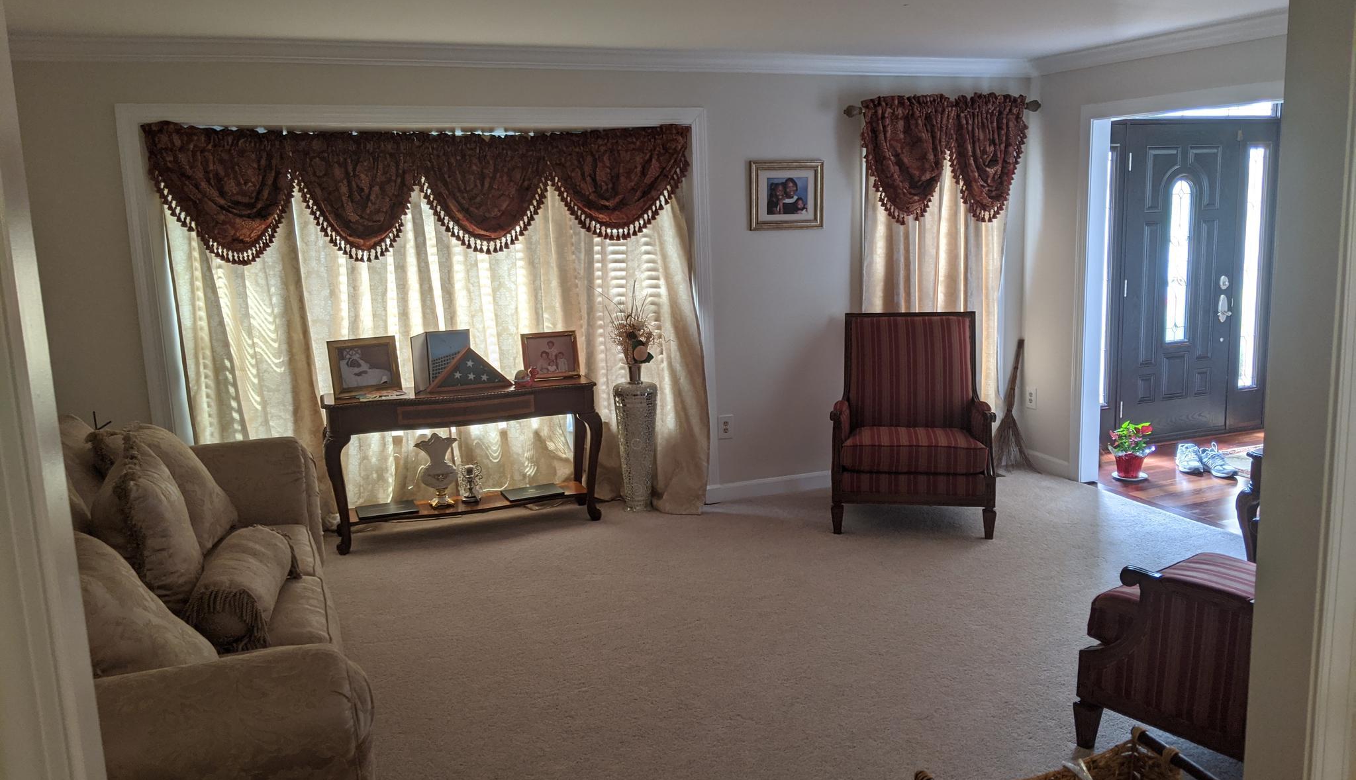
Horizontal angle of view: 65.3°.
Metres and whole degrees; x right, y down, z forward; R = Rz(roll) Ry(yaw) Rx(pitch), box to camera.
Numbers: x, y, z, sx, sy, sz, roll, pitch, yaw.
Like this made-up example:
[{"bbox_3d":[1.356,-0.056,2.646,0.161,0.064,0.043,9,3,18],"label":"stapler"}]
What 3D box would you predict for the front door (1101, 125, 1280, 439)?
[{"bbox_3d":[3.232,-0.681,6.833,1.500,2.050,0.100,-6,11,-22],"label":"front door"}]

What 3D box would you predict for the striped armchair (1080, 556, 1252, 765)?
[{"bbox_3d":[1.706,0.584,2.992,0.770,1.000,0.820,-9,12,-35],"label":"striped armchair"}]

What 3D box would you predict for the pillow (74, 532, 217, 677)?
[{"bbox_3d":[-1.403,0.555,2.613,0.220,0.500,0.500,-38,21,-18],"label":"pillow"}]

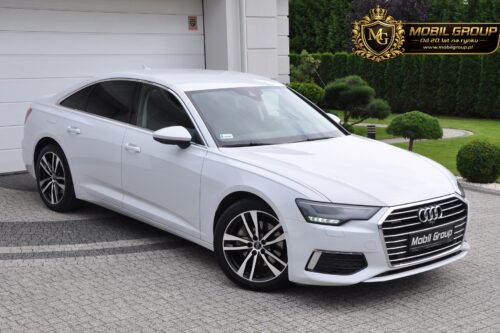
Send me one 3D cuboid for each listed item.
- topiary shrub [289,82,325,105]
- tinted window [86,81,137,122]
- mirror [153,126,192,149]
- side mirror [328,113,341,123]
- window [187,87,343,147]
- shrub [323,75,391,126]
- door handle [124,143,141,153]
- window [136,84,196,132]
[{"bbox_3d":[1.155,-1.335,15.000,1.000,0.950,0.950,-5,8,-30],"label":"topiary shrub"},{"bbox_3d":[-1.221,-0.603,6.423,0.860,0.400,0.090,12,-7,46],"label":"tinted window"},{"bbox_3d":[-0.621,-0.231,5.625,0.230,0.170,0.190,-7,14,-43],"label":"mirror"},{"bbox_3d":[0.801,-0.405,6.735,0.240,0.170,0.160,-7,13,-42],"label":"side mirror"},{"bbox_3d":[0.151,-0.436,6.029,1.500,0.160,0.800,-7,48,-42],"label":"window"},{"bbox_3d":[2.281,-1.406,15.200,1.460,1.160,1.250,1,10,9],"label":"shrub"},{"bbox_3d":[-0.987,-0.154,5.930,0.050,0.055,0.205,-7,13,-42],"label":"door handle"},{"bbox_3d":[-0.631,-0.446,5.788,1.060,0.420,0.090,12,-7,46],"label":"window"}]

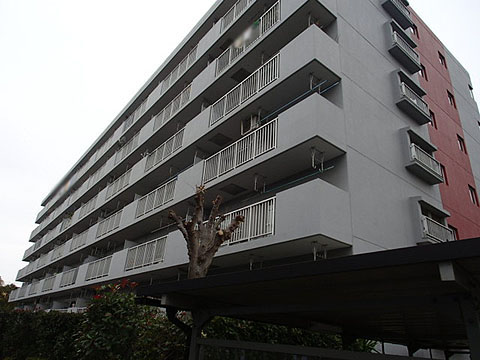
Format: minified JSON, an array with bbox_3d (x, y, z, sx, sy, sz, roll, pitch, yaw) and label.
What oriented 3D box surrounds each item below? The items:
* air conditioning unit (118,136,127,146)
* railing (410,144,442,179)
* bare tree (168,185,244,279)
[{"bbox_3d":[-8.768,-2.863,25.905,0.290,0.560,0.780,22,-30,-33],"label":"air conditioning unit"},{"bbox_3d":[6.833,-0.655,12.683,2.000,0.600,0.200,22,-30,-33],"label":"railing"},{"bbox_3d":[-0.956,2.373,7.925,1.750,5.130,1.600,7,-25,-5],"label":"bare tree"}]

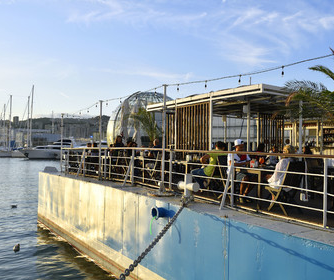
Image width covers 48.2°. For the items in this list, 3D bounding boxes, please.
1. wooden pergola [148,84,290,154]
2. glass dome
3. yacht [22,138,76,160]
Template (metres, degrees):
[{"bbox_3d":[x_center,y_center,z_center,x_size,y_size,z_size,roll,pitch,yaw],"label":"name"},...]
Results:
[{"bbox_3d":[3.150,0.000,14.800,5.300,3.000,6.800,1,-1,-32],"label":"wooden pergola"},{"bbox_3d":[-4.300,-3.300,90.000,20.000,16.500,20.000,0,-1,0],"label":"glass dome"},{"bbox_3d":[-29.800,2.300,101.000,19.500,6.000,5.200,0,-1,-17],"label":"yacht"}]

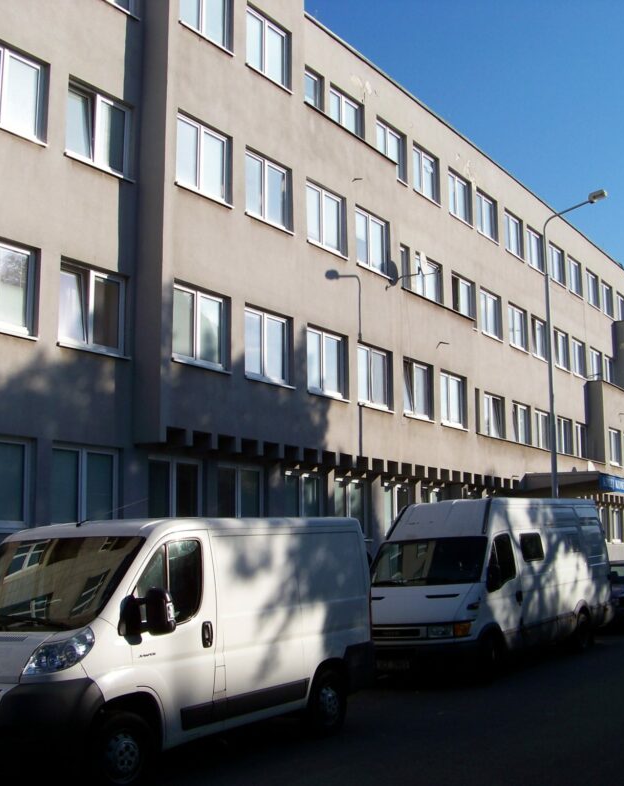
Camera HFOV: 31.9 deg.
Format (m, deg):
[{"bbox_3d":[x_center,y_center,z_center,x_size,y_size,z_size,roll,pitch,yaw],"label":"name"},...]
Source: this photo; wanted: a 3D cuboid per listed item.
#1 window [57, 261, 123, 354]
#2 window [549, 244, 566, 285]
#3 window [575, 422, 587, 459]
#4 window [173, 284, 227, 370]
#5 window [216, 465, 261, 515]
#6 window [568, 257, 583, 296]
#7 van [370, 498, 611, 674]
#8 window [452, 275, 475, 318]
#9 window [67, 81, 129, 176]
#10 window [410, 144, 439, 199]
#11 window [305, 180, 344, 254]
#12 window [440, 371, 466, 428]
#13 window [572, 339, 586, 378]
[{"bbox_3d":[-3.684,-1.411,18.332,0.140,1.326,1.610,-6,-10,31],"label":"window"},{"bbox_3d":[9.018,-4.705,40.015,0.140,1.295,1.610,-6,-10,31],"label":"window"},{"bbox_3d":[10.125,1.814,40.882,0.140,1.326,1.610,-6,-10,31],"label":"window"},{"bbox_3d":[-2.089,-1.215,20.269,0.130,1.385,1.635,-5,-10,33],"label":"window"},{"bbox_3d":[-1.483,2.201,22.152,0.130,1.351,1.603,-5,-10,33],"label":"window"},{"bbox_3d":[10.173,-4.490,42.436,0.150,1.400,1.700,-6,-10,31],"label":"window"},{"bbox_3d":[2.701,2.877,16.902,2.000,2.560,5.600,-5,-9,34],"label":"van"},{"bbox_3d":[4.441,-2.709,32.323,0.150,1.400,1.700,-6,-10,31],"label":"window"},{"bbox_3d":[-3.714,-4.568,18.954,0.150,1.400,1.700,-6,-10,31],"label":"window"},{"bbox_3d":[3.146,-6.115,30.526,0.130,1.272,1.603,-5,-10,33],"label":"window"},{"bbox_3d":[0.310,-3.887,24.140,0.140,1.300,1.610,-6,-10,31],"label":"window"},{"bbox_3d":[3.798,0.188,29.596,0.150,1.400,1.700,-6,-10,31],"label":"window"},{"bbox_3d":[9.804,-1.253,40.190,0.130,1.259,1.484,-5,-10,33],"label":"window"}]

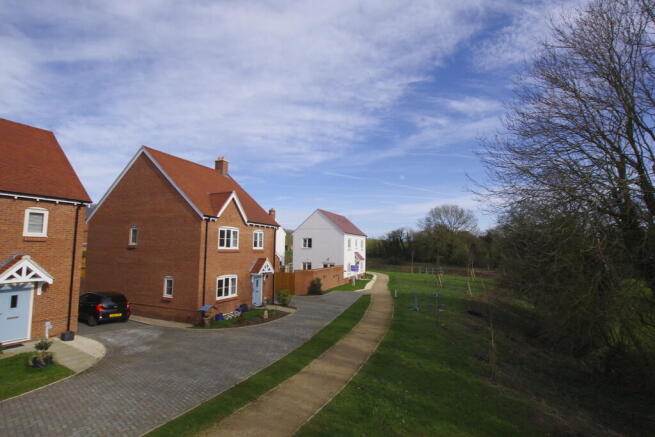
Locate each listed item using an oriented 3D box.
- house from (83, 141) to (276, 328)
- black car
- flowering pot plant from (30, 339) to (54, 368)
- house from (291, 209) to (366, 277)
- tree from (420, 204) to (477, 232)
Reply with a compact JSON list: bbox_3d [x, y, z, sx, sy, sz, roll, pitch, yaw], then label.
[{"bbox_3d":[-9.311,0.679,19.785,10.210,10.150,7.100,-3,-7,23],"label":"house"},{"bbox_3d":[-12.118,4.570,15.322,3.800,1.460,1.660,-3,-7,28],"label":"black car"},{"bbox_3d":[-8.789,4.082,9.010,0.500,0.800,0.520,-3,-7,23],"label":"flowering pot plant"},{"bbox_3d":[0.796,3.338,37.087,6.730,8.020,9.210,-3,-7,23],"label":"house"},{"bbox_3d":[31.768,3.823,75.021,14.500,15.030,14.000,0,-6,0],"label":"tree"}]

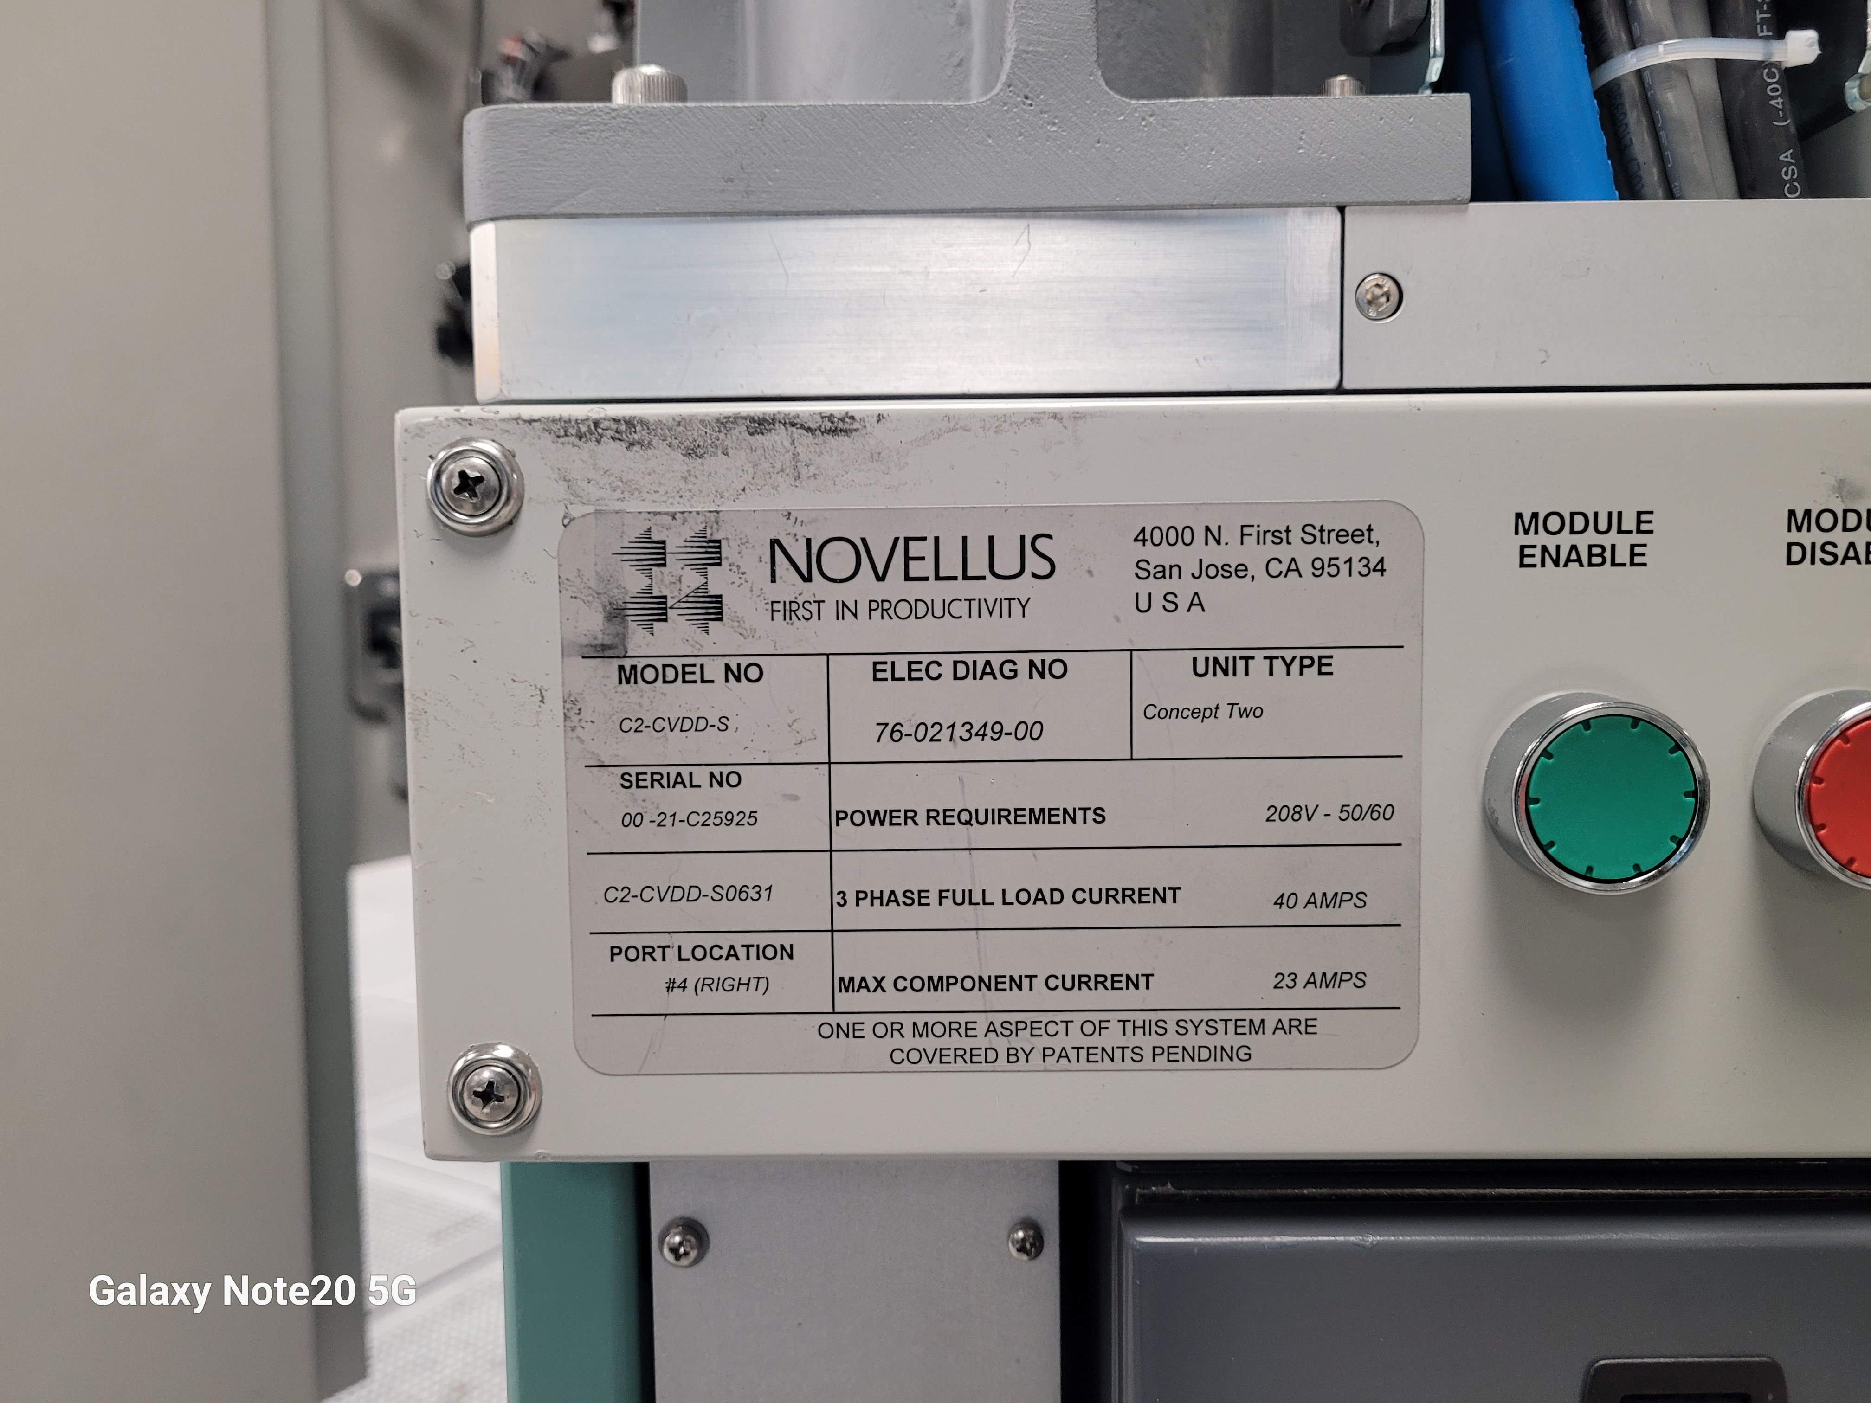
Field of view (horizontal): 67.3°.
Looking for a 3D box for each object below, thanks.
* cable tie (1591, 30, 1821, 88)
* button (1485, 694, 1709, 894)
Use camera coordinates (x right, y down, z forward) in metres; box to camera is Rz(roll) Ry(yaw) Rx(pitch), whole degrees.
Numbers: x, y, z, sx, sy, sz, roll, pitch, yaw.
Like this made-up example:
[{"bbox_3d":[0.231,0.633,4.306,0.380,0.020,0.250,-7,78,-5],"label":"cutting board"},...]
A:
[{"bbox_3d":[0.137,-0.115,0.256,0.038,0.008,0.024,-1,3,1],"label":"cable tie"},{"bbox_3d":[0.098,0.014,0.208,0.030,0.030,0.010,-1,3,1],"label":"button"}]

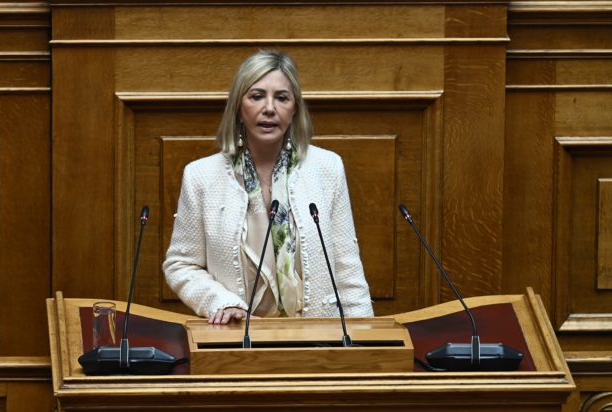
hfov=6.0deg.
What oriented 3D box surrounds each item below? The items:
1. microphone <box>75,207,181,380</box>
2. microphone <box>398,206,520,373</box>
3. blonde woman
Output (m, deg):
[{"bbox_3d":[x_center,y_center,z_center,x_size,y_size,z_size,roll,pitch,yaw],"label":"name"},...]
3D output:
[{"bbox_3d":[-0.444,0.206,14.550,0.250,0.370,0.260,1,13,3],"label":"microphone"},{"bbox_3d":[0.387,0.200,14.550,0.300,0.375,0.220,-2,13,-10],"label":"microphone"},{"bbox_3d":[-0.096,0.430,15.050,0.530,1.660,0.460,-1,13,-5],"label":"blonde woman"}]

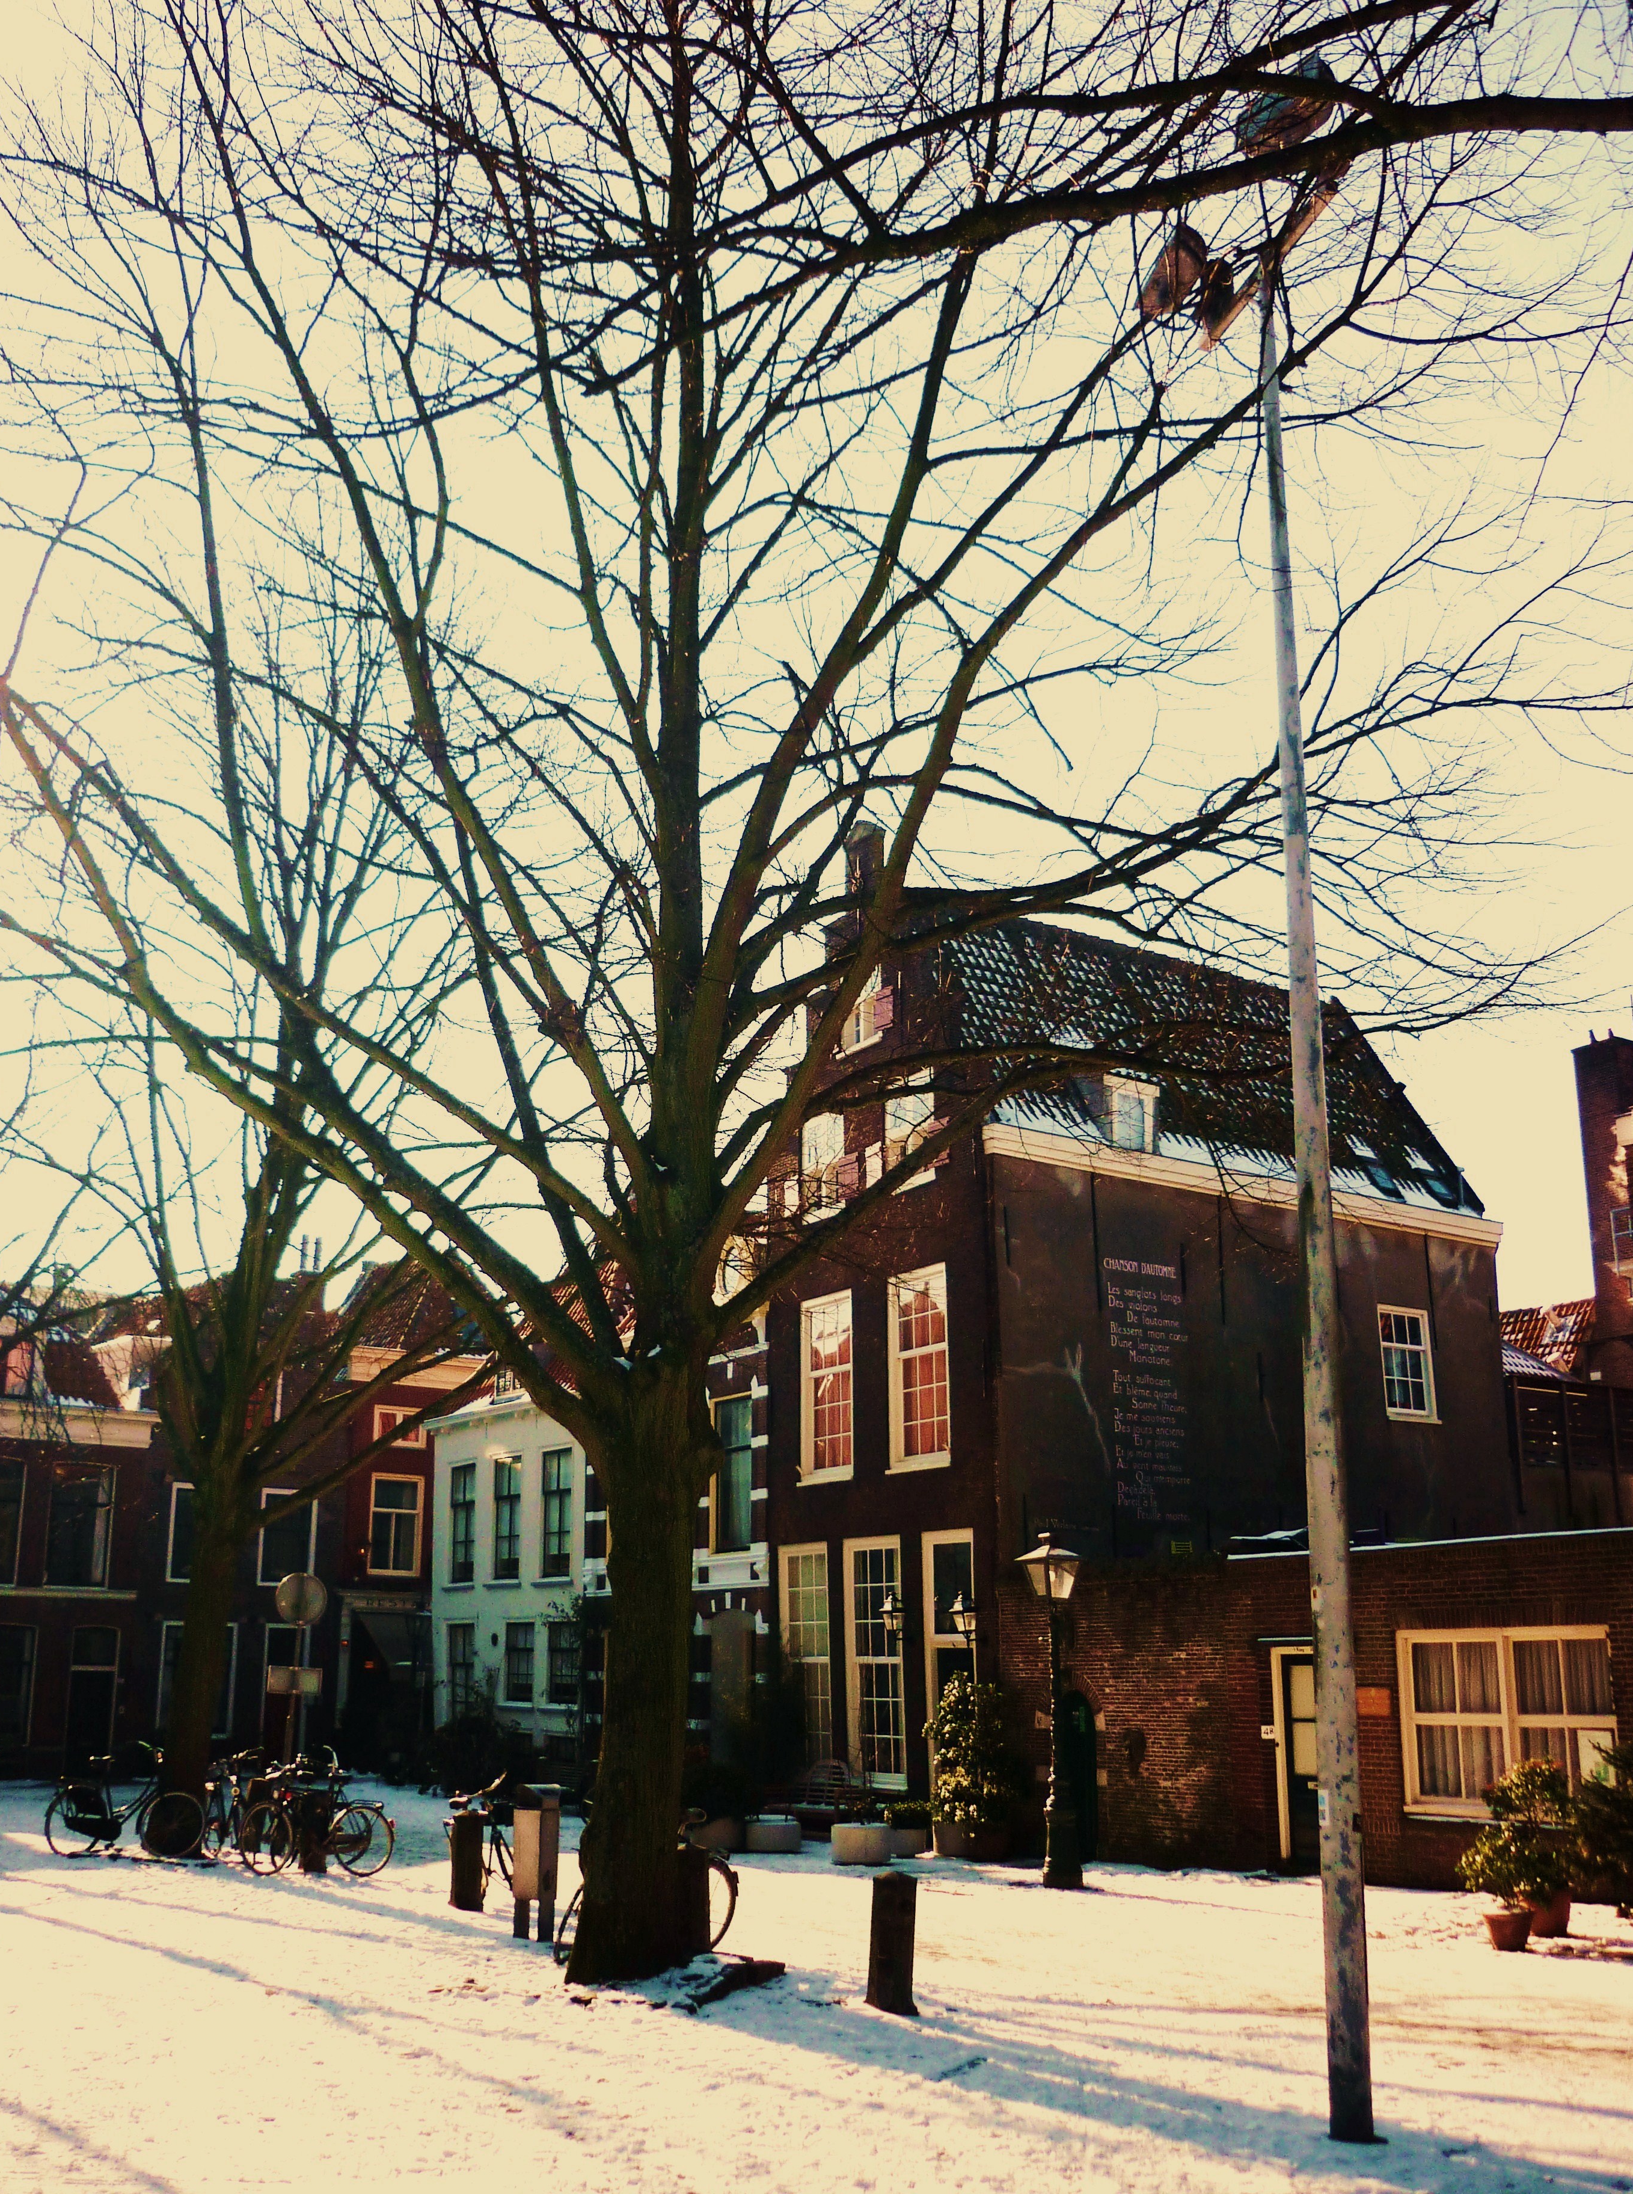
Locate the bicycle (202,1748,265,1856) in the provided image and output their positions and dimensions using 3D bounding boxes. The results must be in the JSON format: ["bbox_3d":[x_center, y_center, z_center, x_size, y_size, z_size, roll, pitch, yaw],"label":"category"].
[{"bbox_3d":[-6.574,7.888,23.460,0.580,1.130,1.780,0,-16,0],"label":"bicycle"}]

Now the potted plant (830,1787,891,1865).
[{"bbox_3d":[0.470,7.717,22.132,0.632,0.722,0.623,0,-16,1],"label":"potted plant"}]

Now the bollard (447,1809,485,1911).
[{"bbox_3d":[-2.911,6.390,17.527,0.257,0.772,0.255,3,-16,-9],"label":"bollard"}]

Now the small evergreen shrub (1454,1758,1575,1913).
[{"bbox_3d":[5.147,5.475,15.533,0.798,1.035,0.763,-5,-16,17],"label":"small evergreen shrub"}]

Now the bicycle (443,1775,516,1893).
[{"bbox_3d":[-2.831,6.390,18.059,0.600,1.060,1.750,-3,-16,11],"label":"bicycle"}]

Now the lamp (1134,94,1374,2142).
[{"bbox_3d":[2.252,-0.318,9.942,0.700,9.600,1.700,5,-16,-16],"label":"lamp"}]

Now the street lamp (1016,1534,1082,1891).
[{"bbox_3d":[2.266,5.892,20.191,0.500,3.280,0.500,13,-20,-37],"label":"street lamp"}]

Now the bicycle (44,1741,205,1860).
[{"bbox_3d":[-7.539,7.701,22.912,1.800,1.180,0.580,0,-16,2],"label":"bicycle"}]

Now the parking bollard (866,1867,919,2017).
[{"bbox_3d":[0.445,4.928,12.248,0.270,0.790,0.270,0,-16,2],"label":"parking bollard"}]

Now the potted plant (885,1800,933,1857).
[{"bbox_3d":[1.017,8.062,23.044,0.527,0.552,0.521,-1,-16,2],"label":"potted plant"}]

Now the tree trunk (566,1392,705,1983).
[{"bbox_3d":[-1.217,3.944,14.326,0.900,3.800,0.860,2,-16,-4],"label":"tree trunk"}]

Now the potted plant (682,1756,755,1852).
[{"bbox_3d":[-1.150,8.176,24.193,1.000,1.030,0.950,1,-16,-2],"label":"potted plant"}]

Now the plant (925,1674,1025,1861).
[{"bbox_3d":[1.725,7.348,22.997,1.062,1.904,0.937,-1,-16,4],"label":"plant"}]

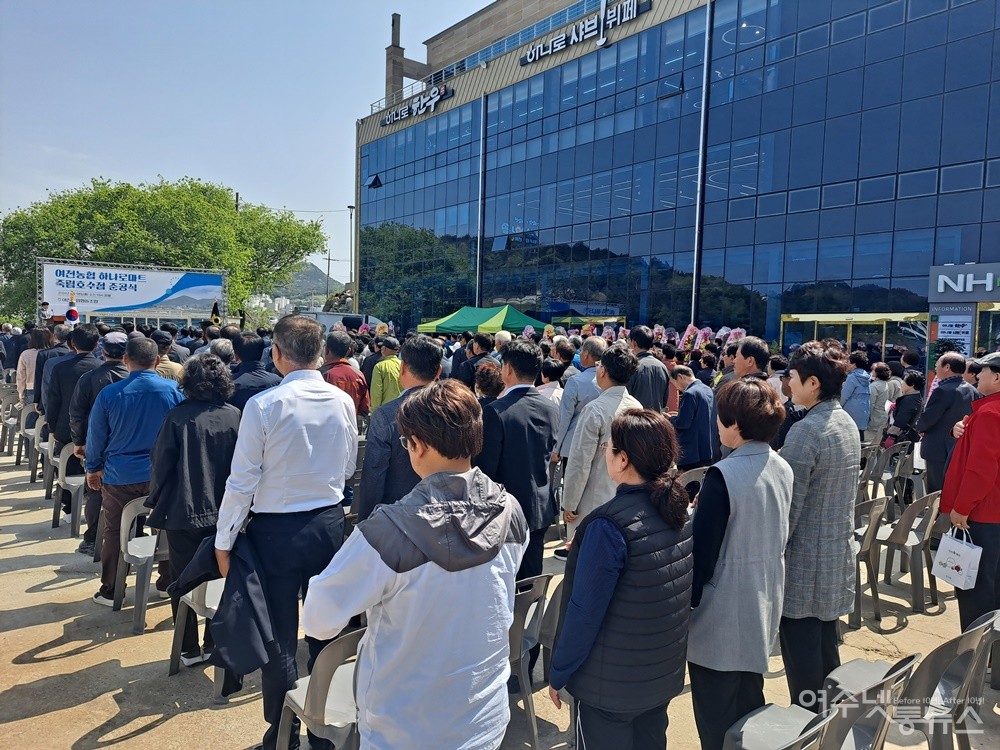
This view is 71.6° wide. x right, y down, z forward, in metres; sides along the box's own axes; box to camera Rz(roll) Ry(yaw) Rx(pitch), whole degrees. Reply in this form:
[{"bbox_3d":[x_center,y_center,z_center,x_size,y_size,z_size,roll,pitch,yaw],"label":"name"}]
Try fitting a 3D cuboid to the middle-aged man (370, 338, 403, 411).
[{"bbox_3d":[-1.337,0.386,8.133,0.500,1.660,0.330,-1,4,-37],"label":"middle-aged man"}]

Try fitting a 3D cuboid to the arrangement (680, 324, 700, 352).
[{"bbox_3d":[5.877,-0.540,21.500,0.600,2.048,0.750,-2,5,-40],"label":"arrangement"}]

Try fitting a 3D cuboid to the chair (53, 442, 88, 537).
[{"bbox_3d":[-3.415,0.891,5.747,0.450,0.780,0.520,-1,4,-38],"label":"chair"}]

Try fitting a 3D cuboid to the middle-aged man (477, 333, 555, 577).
[{"bbox_3d":[0.086,0.648,3.600,0.480,1.671,0.290,-1,5,-38],"label":"middle-aged man"}]

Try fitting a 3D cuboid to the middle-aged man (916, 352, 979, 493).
[{"bbox_3d":[3.784,0.655,5.894,0.360,1.691,0.520,5,4,45],"label":"middle-aged man"}]

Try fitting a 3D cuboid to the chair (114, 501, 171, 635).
[{"bbox_3d":[-2.021,1.026,4.072,0.450,0.780,0.520,-1,4,-38],"label":"chair"}]

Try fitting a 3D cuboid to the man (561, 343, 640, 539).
[{"bbox_3d":[0.589,0.665,3.862,0.520,1.690,0.340,-1,4,-40],"label":"man"}]

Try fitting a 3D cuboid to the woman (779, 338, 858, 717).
[{"bbox_3d":[1.364,0.702,2.950,0.430,1.711,0.280,-2,5,-40],"label":"woman"}]

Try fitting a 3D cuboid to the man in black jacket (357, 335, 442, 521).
[{"bbox_3d":[-0.394,0.669,3.121,0.520,1.700,0.330,0,4,-34],"label":"man in black jacket"}]

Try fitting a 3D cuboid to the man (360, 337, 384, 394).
[{"bbox_3d":[-1.679,0.317,9.231,0.520,1.657,0.330,-1,4,-37],"label":"man"}]

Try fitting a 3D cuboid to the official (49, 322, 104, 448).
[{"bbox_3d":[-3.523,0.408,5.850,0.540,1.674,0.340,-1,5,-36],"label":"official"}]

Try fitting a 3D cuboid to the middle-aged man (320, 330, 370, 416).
[{"bbox_3d":[-1.247,0.514,5.386,0.520,1.709,0.340,0,4,-36],"label":"middle-aged man"}]

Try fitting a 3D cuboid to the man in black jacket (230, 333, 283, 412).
[{"bbox_3d":[-1.709,0.537,4.750,0.520,1.652,0.330,-1,4,-35],"label":"man in black jacket"}]

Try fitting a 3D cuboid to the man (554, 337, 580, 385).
[{"bbox_3d":[0.682,0.466,6.900,0.500,1.642,0.320,-1,5,-38],"label":"man"}]

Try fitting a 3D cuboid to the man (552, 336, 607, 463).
[{"bbox_3d":[0.656,0.553,5.200,0.520,1.684,0.330,-1,5,-38],"label":"man"}]

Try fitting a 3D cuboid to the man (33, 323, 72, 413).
[{"bbox_3d":[-4.712,0.285,7.450,0.520,1.652,0.330,-1,5,-36],"label":"man"}]

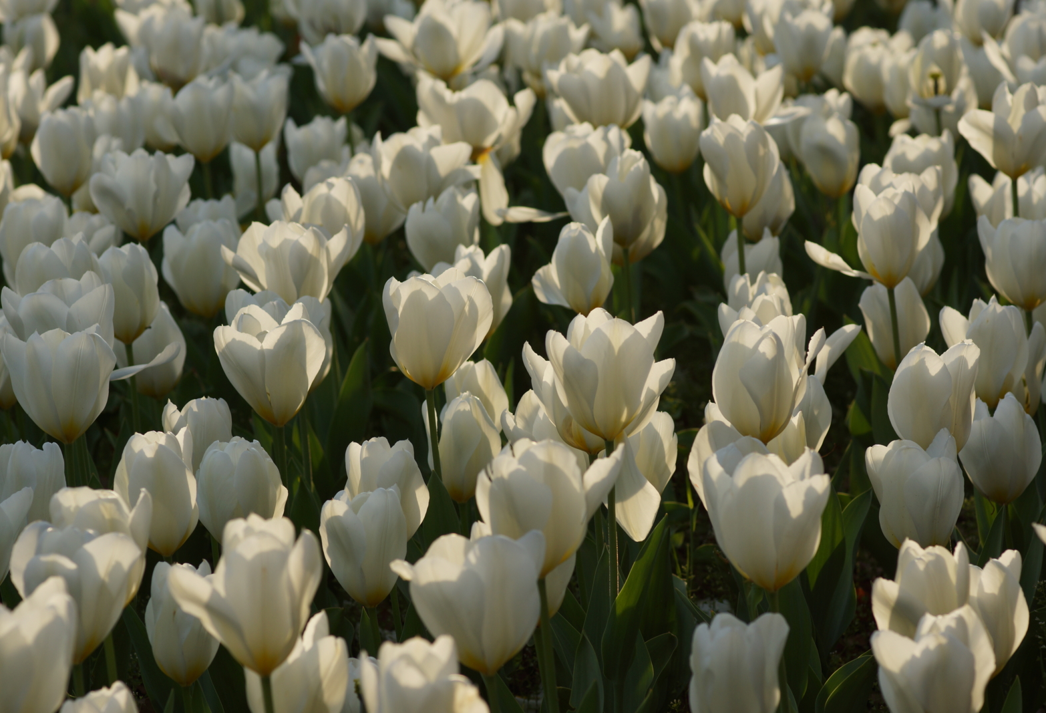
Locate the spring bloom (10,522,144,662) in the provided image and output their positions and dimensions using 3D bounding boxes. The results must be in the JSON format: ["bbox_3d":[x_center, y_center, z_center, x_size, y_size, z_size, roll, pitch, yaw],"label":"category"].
[{"bbox_3d":[-0.229,0.121,2.290,0.069,0.069,0.066,0,14,0],"label":"spring bloom"}]

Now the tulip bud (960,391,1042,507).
[{"bbox_3d":[0.296,0.059,2.760,0.052,0.067,0.052,0,14,0],"label":"tulip bud"}]

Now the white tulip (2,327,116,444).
[{"bbox_3d":[-0.283,0.018,2.720,0.068,0.068,0.065,0,14,0],"label":"white tulip"}]

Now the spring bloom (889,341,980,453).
[{"bbox_3d":[0.248,0.029,2.690,0.057,0.066,0.054,2,16,5],"label":"spring bloom"}]

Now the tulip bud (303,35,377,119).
[{"bbox_3d":[-0.169,-0.261,4.120,0.070,0.069,0.063,-1,13,0],"label":"tulip bud"}]

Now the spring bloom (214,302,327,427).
[{"bbox_3d":[-0.148,0.007,2.610,0.066,0.070,0.063,0,14,0],"label":"spring bloom"}]

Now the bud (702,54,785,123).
[{"bbox_3d":[0.196,-0.231,3.970,0.075,0.068,0.066,-1,13,0],"label":"bud"}]

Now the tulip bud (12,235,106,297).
[{"bbox_3d":[-0.317,-0.049,3.050,0.061,0.067,0.058,0,14,0],"label":"tulip bud"}]

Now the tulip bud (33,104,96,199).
[{"bbox_3d":[-0.337,-0.148,3.270,0.047,0.064,0.047,-2,16,-6],"label":"tulip bud"}]

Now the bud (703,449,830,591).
[{"bbox_3d":[0.136,0.091,2.480,0.072,0.071,0.068,-1,13,0],"label":"bud"}]

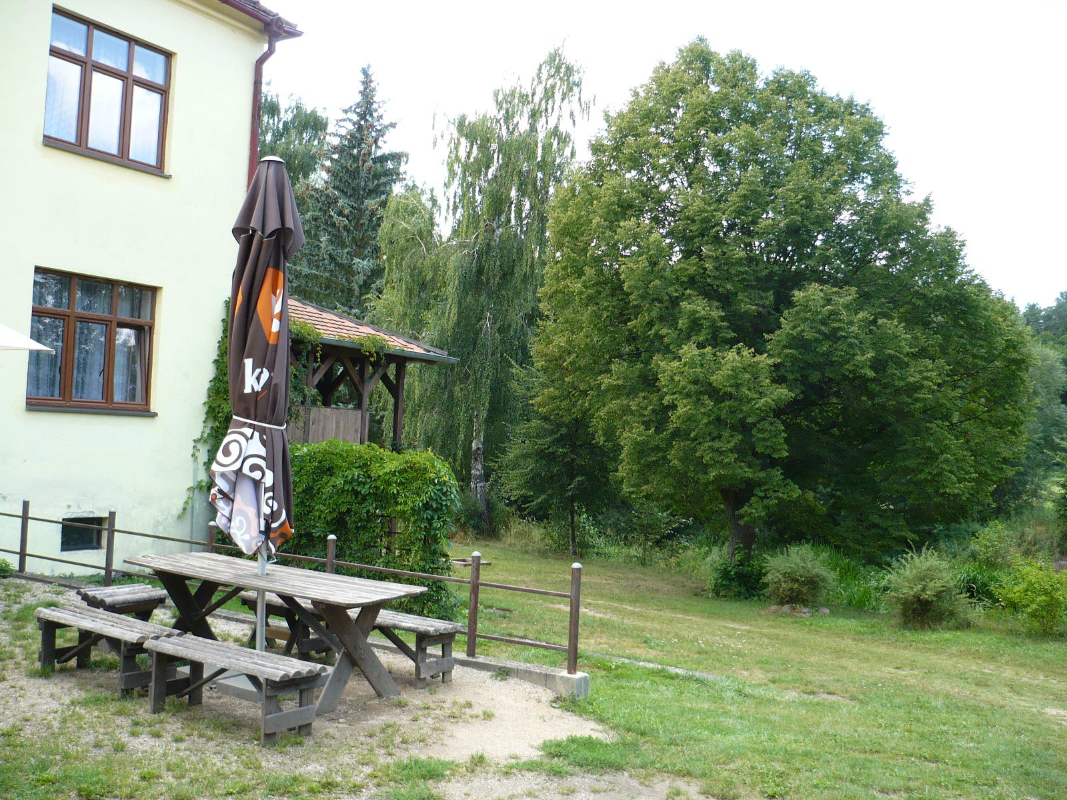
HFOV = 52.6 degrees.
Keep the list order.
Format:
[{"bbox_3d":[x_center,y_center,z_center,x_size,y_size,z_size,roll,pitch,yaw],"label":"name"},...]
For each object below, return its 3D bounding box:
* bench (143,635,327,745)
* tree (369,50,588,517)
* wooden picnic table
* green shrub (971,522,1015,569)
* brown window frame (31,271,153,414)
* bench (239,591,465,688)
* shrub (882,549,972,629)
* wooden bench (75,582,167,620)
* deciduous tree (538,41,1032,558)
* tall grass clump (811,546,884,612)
[{"bbox_3d":[-1.867,1.780,6.655,1.429,0.440,0.355,0,-2,38],"label":"bench"},{"bbox_3d":[-1.417,-2.802,28.000,5.668,12.548,5.300,1,-2,0],"label":"tree"},{"bbox_3d":[-2.016,1.685,8.000,2.621,0.770,1.051,2,-2,33],"label":"wooden picnic table"},{"bbox_3d":[7.231,2.332,17.000,0.800,0.900,0.800,3,-2,0],"label":"green shrub"},{"bbox_3d":[-5.632,-0.712,13.844,0.130,1.690,1.730,0,-3,35],"label":"brown window frame"},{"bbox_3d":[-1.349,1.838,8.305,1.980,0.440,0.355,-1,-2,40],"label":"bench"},{"bbox_3d":[4.570,2.181,12.518,0.962,0.909,0.943,1,-2,0],"label":"shrub"},{"bbox_3d":[-3.438,1.815,9.040,0.530,0.418,0.694,2,-2,33],"label":"wooden bench"},{"bbox_3d":[4.152,-1.495,18.000,8.200,9.100,8.000,3,-2,0],"label":"deciduous tree"},{"bbox_3d":[4.861,2.784,16.800,1.200,1.000,1.000,2,-2,16],"label":"tall grass clump"}]

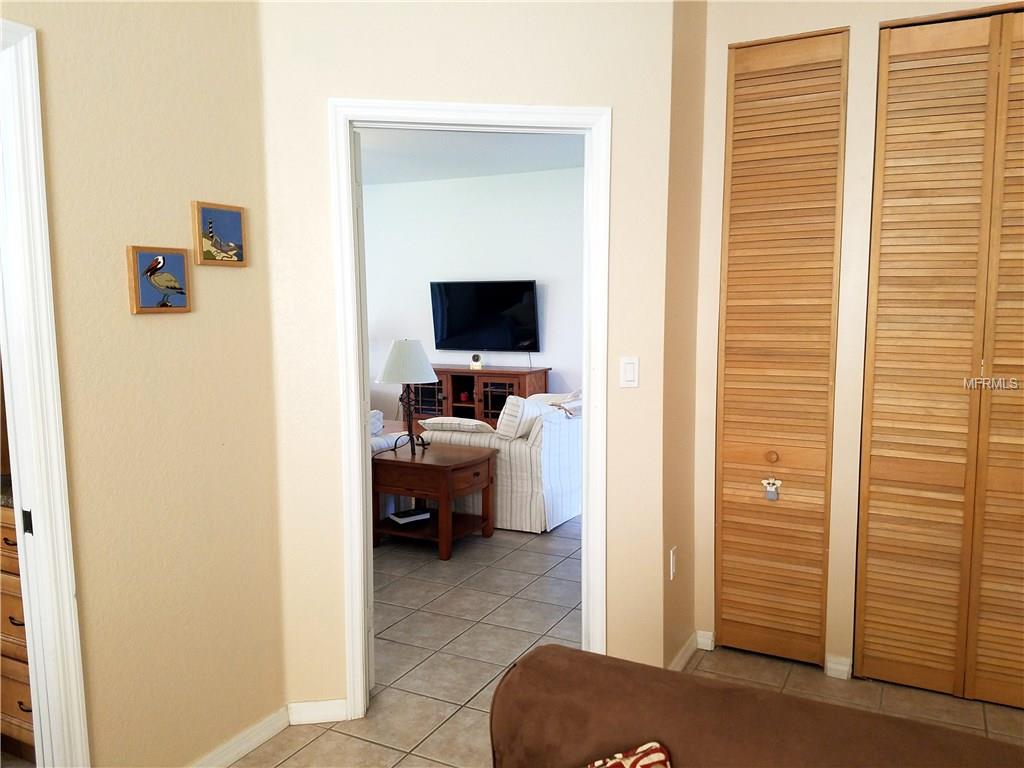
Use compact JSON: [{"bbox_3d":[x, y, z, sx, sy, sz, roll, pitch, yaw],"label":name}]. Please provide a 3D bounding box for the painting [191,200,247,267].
[{"bbox_3d":[-0.882,-0.450,2.330,0.020,0.183,0.184,3,7,27],"label":"painting"}]

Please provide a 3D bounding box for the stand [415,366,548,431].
[{"bbox_3d":[-0.390,0.244,7.792,1.500,0.817,0.482,3,7,28],"label":"stand"}]

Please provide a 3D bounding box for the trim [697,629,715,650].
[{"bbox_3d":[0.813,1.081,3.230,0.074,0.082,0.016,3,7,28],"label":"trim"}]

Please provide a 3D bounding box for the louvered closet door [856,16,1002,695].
[{"bbox_3d":[1.484,-0.058,2.770,0.362,2.385,0.035,3,7,26],"label":"louvered closet door"}]

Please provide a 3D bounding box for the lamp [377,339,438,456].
[{"bbox_3d":[-0.619,0.076,4.723,0.370,0.700,0.370,0,6,0],"label":"lamp"}]

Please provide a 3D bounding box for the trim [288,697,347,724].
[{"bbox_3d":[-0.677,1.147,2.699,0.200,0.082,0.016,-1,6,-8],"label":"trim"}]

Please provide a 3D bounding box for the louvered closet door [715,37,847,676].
[{"bbox_3d":[1.045,-0.099,3.023,0.430,2.420,0.035,3,7,26],"label":"louvered closet door"}]

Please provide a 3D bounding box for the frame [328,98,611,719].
[{"bbox_3d":[-0.126,0.110,2.725,0.945,2.105,0.120,-1,6,-9],"label":"frame"}]

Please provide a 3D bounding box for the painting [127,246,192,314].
[{"bbox_3d":[-0.976,-0.286,2.138,0.020,0.178,0.175,3,7,28],"label":"painting"}]

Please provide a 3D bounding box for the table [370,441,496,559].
[{"bbox_3d":[-0.492,0.699,4.705,0.640,0.553,0.550,3,7,28],"label":"table"}]

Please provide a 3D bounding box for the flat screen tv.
[{"bbox_3d":[-0.283,-0.691,7.862,1.220,0.705,0.050,3,13,28],"label":"flat screen tv"}]

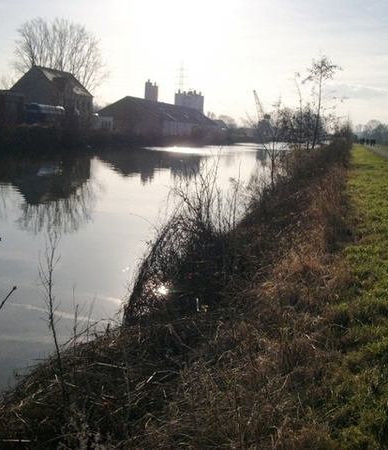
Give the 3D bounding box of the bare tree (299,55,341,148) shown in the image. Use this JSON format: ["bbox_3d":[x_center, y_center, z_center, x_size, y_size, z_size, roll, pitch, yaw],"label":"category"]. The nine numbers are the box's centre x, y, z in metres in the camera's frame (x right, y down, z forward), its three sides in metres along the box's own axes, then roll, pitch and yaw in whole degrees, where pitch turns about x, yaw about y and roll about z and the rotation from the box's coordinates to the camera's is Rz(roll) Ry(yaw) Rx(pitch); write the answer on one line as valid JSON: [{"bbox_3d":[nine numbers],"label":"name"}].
[{"bbox_3d":[9.122,-8.798,40.000,3.100,6.900,3.000,3,10,0],"label":"bare tree"}]

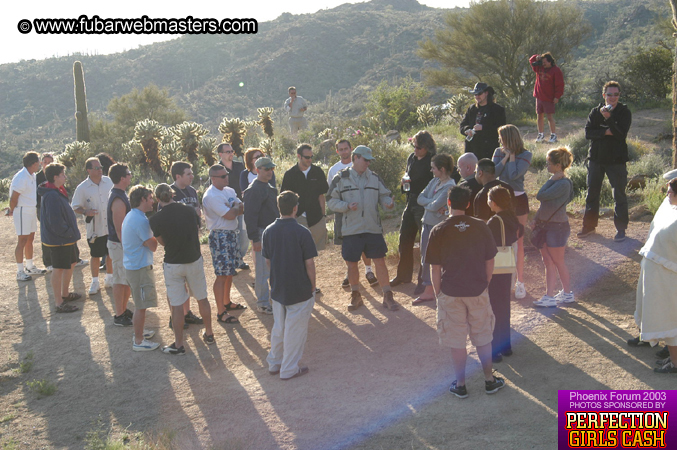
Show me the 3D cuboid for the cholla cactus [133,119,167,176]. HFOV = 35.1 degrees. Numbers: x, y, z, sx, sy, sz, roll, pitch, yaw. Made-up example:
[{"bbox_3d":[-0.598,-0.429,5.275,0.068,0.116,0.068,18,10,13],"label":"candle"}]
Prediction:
[{"bbox_3d":[-3.618,-1.484,20.500,0.650,1.080,0.650,0,7,0],"label":"cholla cactus"}]

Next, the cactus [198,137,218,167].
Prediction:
[{"bbox_3d":[-2.549,-1.441,21.000,0.420,0.600,0.420,0,7,0],"label":"cactus"}]

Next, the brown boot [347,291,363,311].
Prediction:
[{"bbox_3d":[0.180,0.841,11.850,0.115,0.160,0.310,3,8,22],"label":"brown boot"}]

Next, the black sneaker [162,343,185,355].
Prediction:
[{"bbox_3d":[-1.733,1.292,11.250,0.280,0.110,0.105,4,8,28],"label":"black sneaker"}]

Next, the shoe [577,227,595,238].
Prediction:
[{"bbox_3d":[2.952,0.090,12.800,0.300,0.115,0.110,-5,9,-37],"label":"shoe"}]

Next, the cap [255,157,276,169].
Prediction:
[{"bbox_3d":[-0.835,-0.715,12.250,0.265,0.130,0.180,4,8,30],"label":"cap"}]

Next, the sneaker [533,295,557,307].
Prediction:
[{"bbox_3d":[2.193,0.804,11.400,0.260,0.110,0.100,3,8,22],"label":"sneaker"}]

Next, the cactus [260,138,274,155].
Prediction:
[{"bbox_3d":[-1.392,-1.500,21.000,0.300,0.400,0.300,0,7,0],"label":"cactus"}]

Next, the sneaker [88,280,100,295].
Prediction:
[{"bbox_3d":[-3.270,0.838,14.350,0.115,0.120,0.300,2,7,17],"label":"sneaker"}]

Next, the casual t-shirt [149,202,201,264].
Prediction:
[{"bbox_3d":[-1.692,0.088,11.050,0.500,0.630,0.300,-3,8,-25],"label":"casual t-shirt"}]

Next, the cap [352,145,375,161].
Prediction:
[{"bbox_3d":[0.277,-0.783,11.650,0.260,0.140,0.180,22,18,31],"label":"cap"}]

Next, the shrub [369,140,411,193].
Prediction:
[{"bbox_3d":[0.756,-0.840,16.200,0.800,0.880,0.800,0,7,0],"label":"shrub"}]

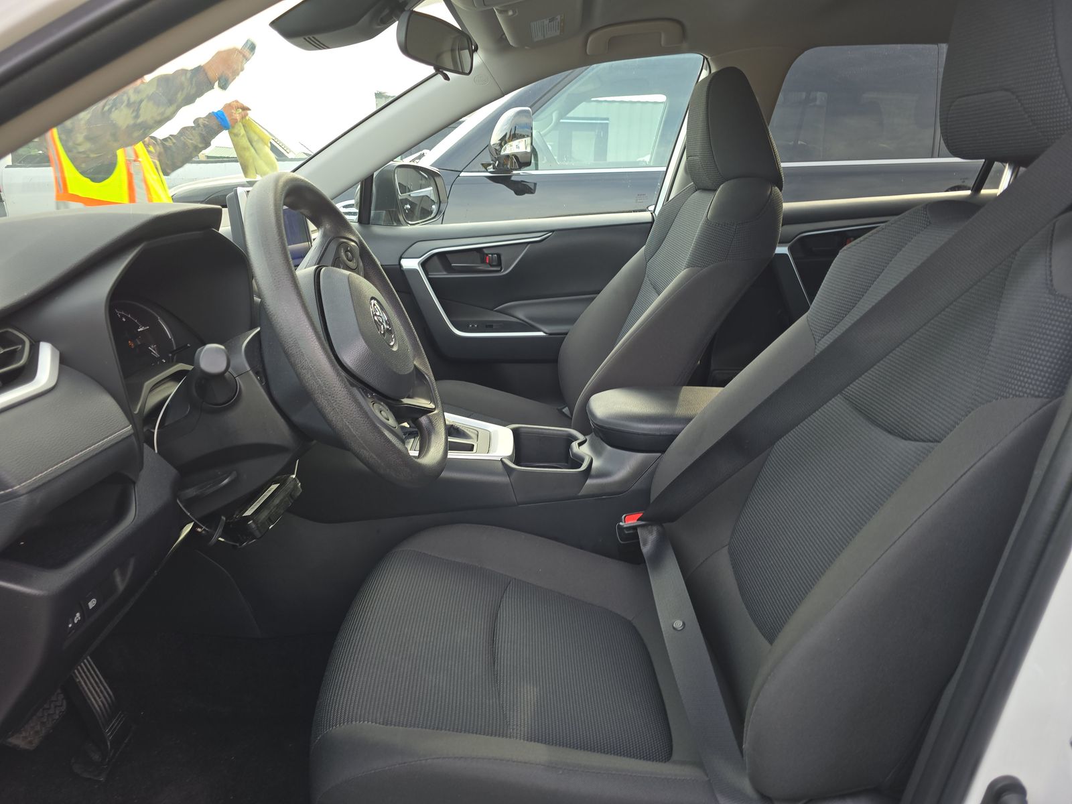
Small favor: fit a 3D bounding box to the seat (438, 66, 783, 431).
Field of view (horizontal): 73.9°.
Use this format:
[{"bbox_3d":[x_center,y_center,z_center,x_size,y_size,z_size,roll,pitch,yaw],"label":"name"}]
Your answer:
[{"bbox_3d":[0.061,-0.173,1.536,0.870,1.000,0.530,0,13,1],"label":"seat"}]

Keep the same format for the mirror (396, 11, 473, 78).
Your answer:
[{"bbox_3d":[-0.151,-0.554,1.101,0.040,0.067,0.240,11,21,15],"label":"mirror"}]

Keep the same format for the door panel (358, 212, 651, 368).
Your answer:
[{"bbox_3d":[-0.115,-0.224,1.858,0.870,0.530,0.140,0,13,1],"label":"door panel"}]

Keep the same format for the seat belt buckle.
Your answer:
[{"bbox_3d":[0.145,0.206,1.079,0.045,0.075,0.030,0,25,1],"label":"seat belt buckle"}]

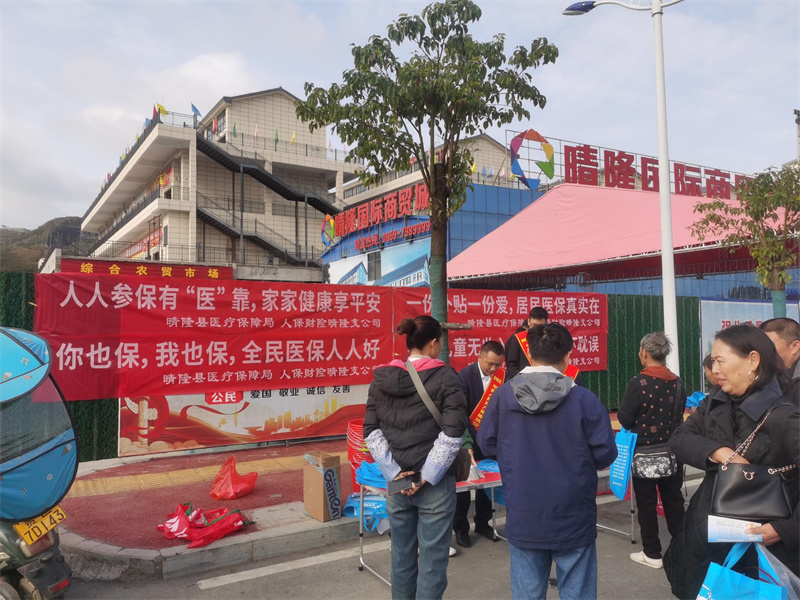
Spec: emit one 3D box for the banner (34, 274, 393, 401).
[{"bbox_3d":[-1.962,0.428,7.607,4.340,1.310,0.060,2,-3,-31],"label":"banner"}]

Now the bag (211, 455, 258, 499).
[{"bbox_3d":[-1.440,1.551,5.465,0.400,0.300,0.280,1,-3,-15],"label":"bag"}]

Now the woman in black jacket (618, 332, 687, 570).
[{"bbox_3d":[1.750,1.016,4.378,0.470,1.570,0.330,2,-3,-30],"label":"woman in black jacket"}]

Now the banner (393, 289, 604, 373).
[{"bbox_3d":[1.798,0.522,9.833,4.350,1.300,0.060,2,-3,-31],"label":"banner"}]

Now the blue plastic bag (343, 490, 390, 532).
[{"bbox_3d":[-0.250,1.622,4.821,0.380,0.250,0.270,1,-3,-23],"label":"blue plastic bag"}]

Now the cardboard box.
[{"bbox_3d":[-0.602,1.434,4.866,0.175,0.480,0.300,2,-3,-36],"label":"cardboard box"}]

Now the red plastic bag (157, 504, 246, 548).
[{"bbox_3d":[-1.400,1.579,4.433,0.560,0.160,0.460,1,-3,-18],"label":"red plastic bag"}]

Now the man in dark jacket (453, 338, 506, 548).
[{"bbox_3d":[0.600,1.058,4.757,0.520,1.520,0.430,1,-3,-23],"label":"man in dark jacket"}]

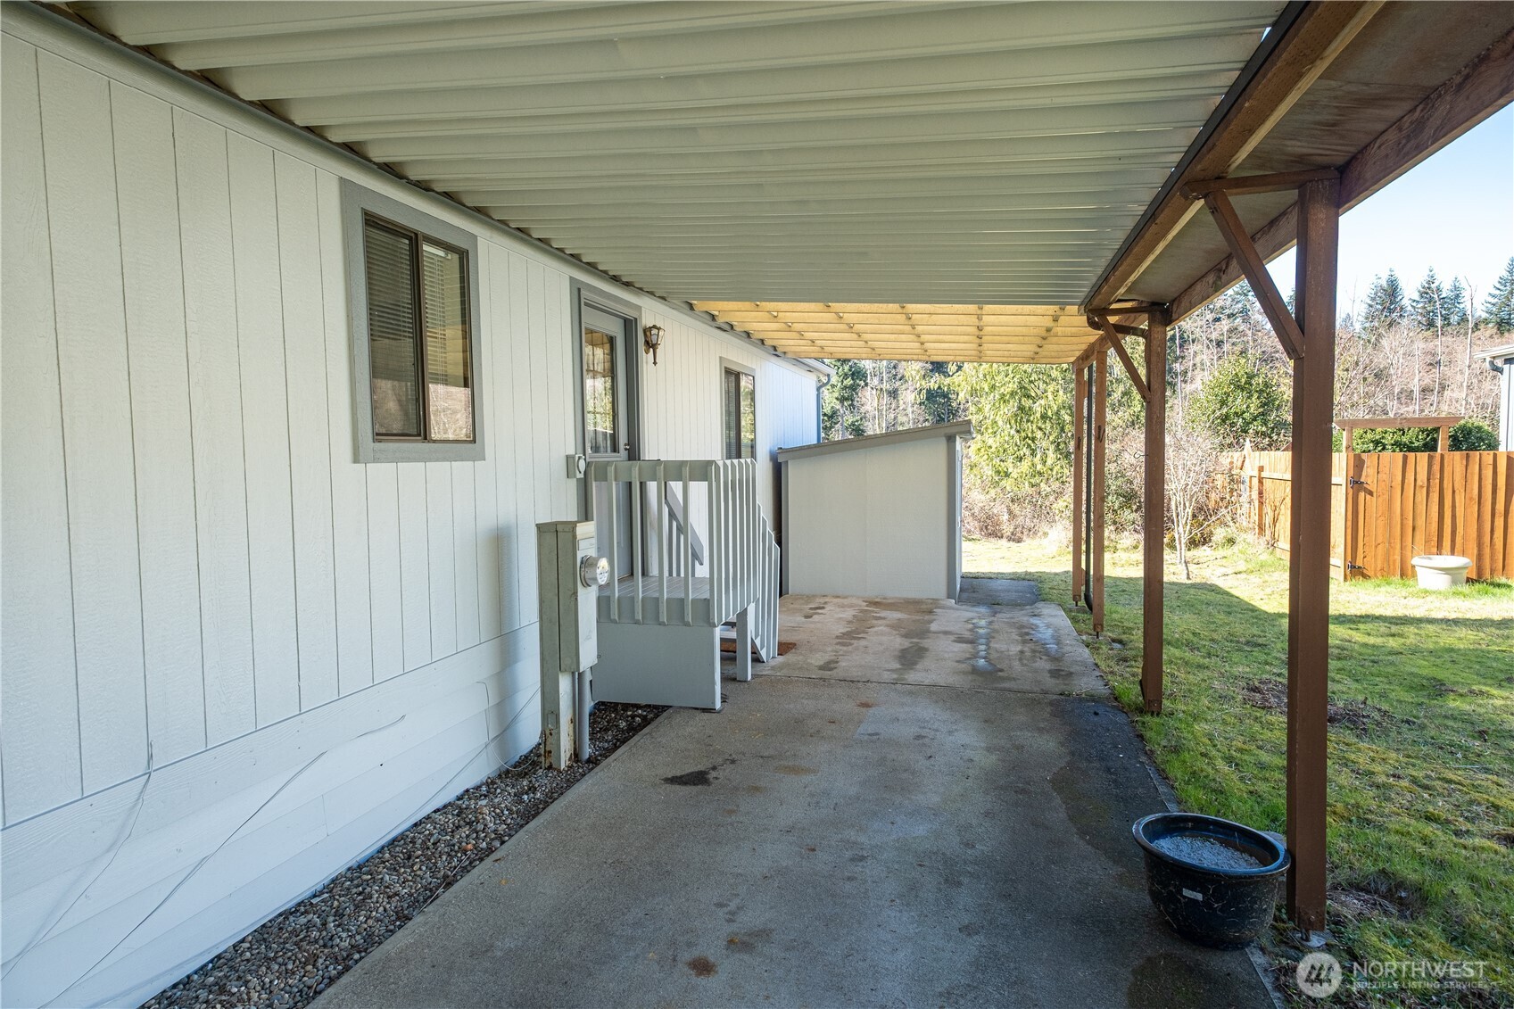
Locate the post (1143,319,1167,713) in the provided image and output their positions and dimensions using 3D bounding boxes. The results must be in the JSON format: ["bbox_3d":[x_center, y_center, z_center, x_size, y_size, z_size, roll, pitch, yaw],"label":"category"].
[{"bbox_3d":[2.572,0.078,5.167,0.090,2.525,0.090,0,3,15],"label":"post"}]

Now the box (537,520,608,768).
[{"bbox_3d":[-1.009,0.790,4.557,0.370,1.385,0.230,0,3,15],"label":"box"}]

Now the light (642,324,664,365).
[{"bbox_3d":[-0.858,-1.321,6.565,0.170,0.335,0.160,0,3,15],"label":"light"}]

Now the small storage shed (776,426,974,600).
[{"bbox_3d":[1.633,0.046,10.504,2.280,2.090,2.100,0,3,15],"label":"small storage shed"}]

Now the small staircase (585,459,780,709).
[{"bbox_3d":[-0.481,0.505,6.411,0.960,1.720,1.800,0,3,15],"label":"small staircase"}]

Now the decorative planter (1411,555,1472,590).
[{"bbox_3d":[8.444,0.838,9.854,0.580,0.350,0.580,0,3,15],"label":"decorative planter"}]

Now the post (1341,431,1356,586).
[{"bbox_3d":[7.776,-0.005,10.489,0.090,2.030,0.090,0,3,15],"label":"post"}]

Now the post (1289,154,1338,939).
[{"bbox_3d":[1.930,0.205,2.775,0.090,2.590,0.090,0,3,15],"label":"post"}]

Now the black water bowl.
[{"bbox_3d":[1.606,1.355,2.859,0.480,0.295,0.480,0,3,15],"label":"black water bowl"}]

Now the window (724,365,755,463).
[{"bbox_3d":[-0.187,-1.021,9.347,0.080,1.070,1.300,0,3,15],"label":"window"}]

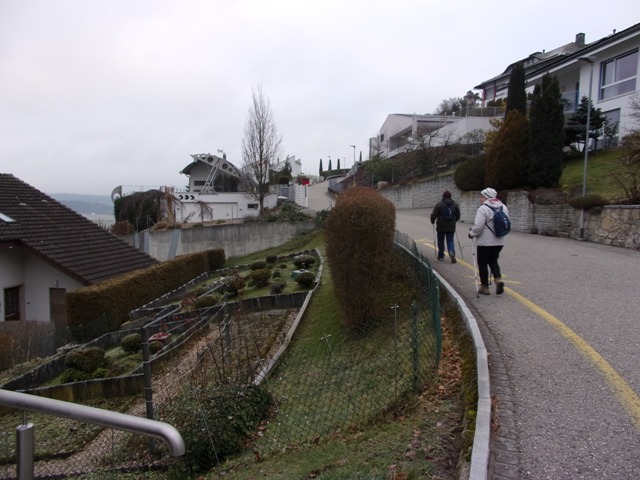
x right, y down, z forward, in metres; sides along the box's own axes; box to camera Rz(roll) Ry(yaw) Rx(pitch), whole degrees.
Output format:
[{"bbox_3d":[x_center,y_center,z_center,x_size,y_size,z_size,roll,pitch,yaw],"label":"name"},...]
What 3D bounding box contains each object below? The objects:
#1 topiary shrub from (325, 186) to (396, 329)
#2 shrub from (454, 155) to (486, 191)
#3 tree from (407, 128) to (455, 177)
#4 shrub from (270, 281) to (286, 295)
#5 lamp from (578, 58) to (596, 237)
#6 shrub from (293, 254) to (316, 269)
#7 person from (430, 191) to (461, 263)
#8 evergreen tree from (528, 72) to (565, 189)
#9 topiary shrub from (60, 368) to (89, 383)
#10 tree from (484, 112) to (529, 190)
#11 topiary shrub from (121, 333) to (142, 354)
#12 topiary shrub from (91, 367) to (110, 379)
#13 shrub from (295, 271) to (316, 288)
[{"bbox_3d":[0.719,0.293,8.200,1.280,2.500,1.400,0,5,0],"label":"topiary shrub"},{"bbox_3d":[7.024,-3.140,21.500,1.600,1.661,1.500,1,4,0],"label":"shrub"},{"bbox_3d":[6.694,-5.361,28.000,3.000,2.995,2.800,1,4,0],"label":"tree"},{"bbox_3d":[-1.167,1.336,13.000,0.450,0.410,0.430,0,5,0],"label":"shrub"},{"bbox_3d":[8.713,-3.057,15.400,0.550,6.050,0.200,1,4,-5],"label":"lamp"},{"bbox_3d":[-0.520,0.738,15.500,0.800,0.440,0.750,1,4,0],"label":"shrub"},{"bbox_3d":[3.095,-0.333,11.400,0.720,1.760,0.500,0,5,0],"label":"person"},{"bbox_3d":[8.723,-4.198,17.800,1.400,4.289,1.400,1,4,0],"label":"evergreen tree"},{"bbox_3d":[-4.355,2.413,8.200,0.500,0.280,0.460,0,5,0],"label":"topiary shrub"},{"bbox_3d":[9.886,-4.797,24.500,2.300,4.200,2.300,0,5,0],"label":"tree"},{"bbox_3d":[-3.823,2.105,9.400,0.460,0.450,0.460,0,5,0],"label":"topiary shrub"},{"bbox_3d":[-3.946,2.393,8.300,0.340,0.214,0.320,1,4,0],"label":"topiary shrub"},{"bbox_3d":[-0.430,1.171,13.700,0.660,0.540,0.660,0,5,0],"label":"shrub"}]

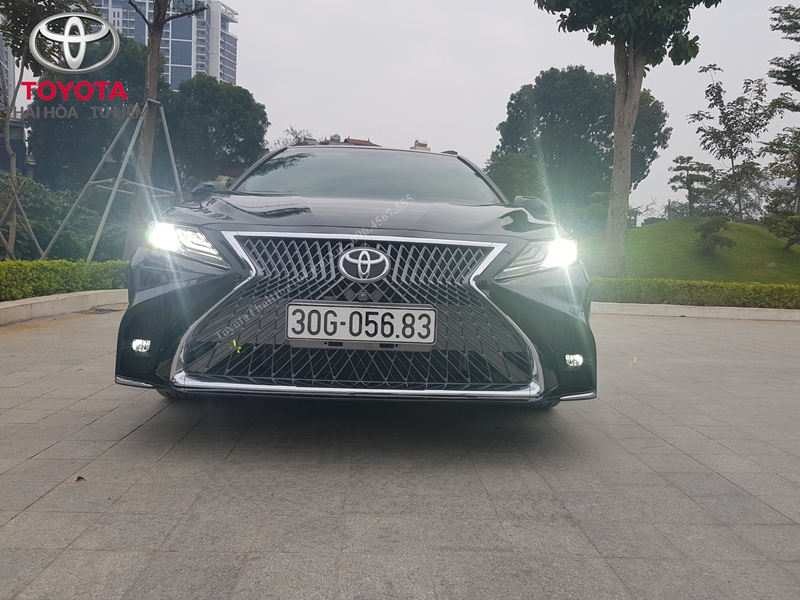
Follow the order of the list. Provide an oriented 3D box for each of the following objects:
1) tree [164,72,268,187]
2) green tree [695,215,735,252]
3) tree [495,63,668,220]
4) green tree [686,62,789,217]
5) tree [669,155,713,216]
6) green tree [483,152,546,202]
[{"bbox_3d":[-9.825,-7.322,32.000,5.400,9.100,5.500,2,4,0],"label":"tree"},{"bbox_3d":[9.421,-1.992,18.000,1.180,1.130,1.100,2,4,0],"label":"green tree"},{"bbox_3d":[10.213,-7.950,34.000,9.510,10.060,9.000,2,4,0],"label":"tree"},{"bbox_3d":[13.199,-6.101,23.500,3.690,5.910,3.500,2,4,0],"label":"green tree"},{"bbox_3d":[11.361,-4.419,23.500,1.690,2.360,1.600,2,4,0],"label":"tree"},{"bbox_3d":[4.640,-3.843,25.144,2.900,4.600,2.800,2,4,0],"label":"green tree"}]

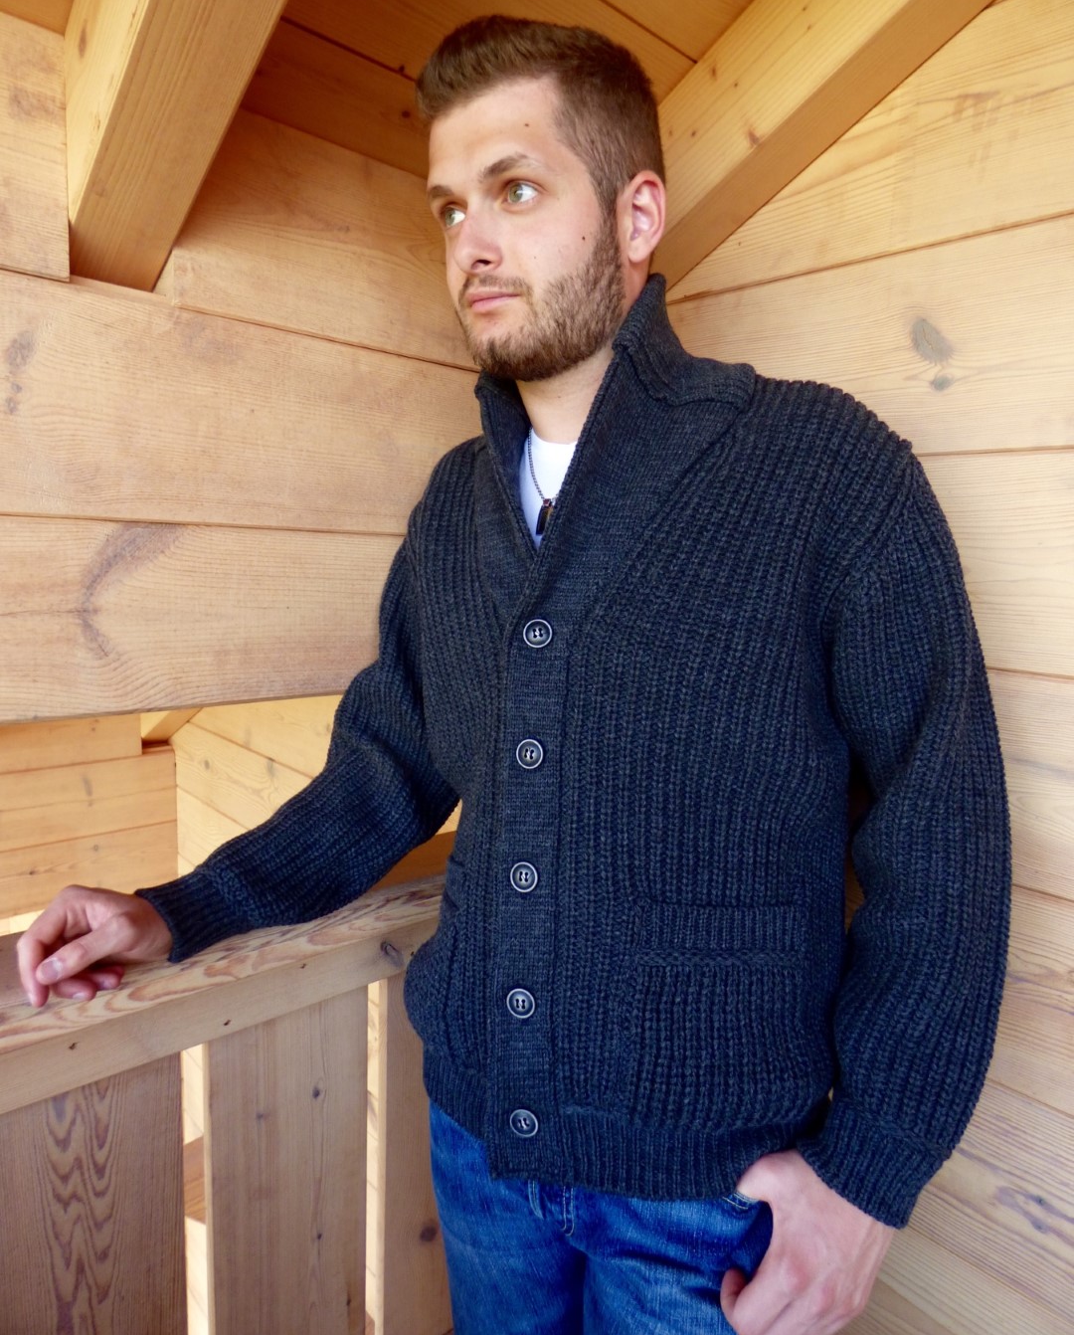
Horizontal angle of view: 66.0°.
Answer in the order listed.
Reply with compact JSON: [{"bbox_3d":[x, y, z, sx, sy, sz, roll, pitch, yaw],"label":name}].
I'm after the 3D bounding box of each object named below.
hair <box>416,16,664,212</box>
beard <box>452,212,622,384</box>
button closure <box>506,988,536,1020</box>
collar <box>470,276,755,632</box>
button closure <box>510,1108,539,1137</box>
[{"bbox_3d":[0.010,-0.435,0.705,0.170,0.170,0.205,4,14,40],"label":"hair"},{"bbox_3d":[0.000,-0.303,0.684,0.145,0.130,0.105,4,14,40],"label":"beard"},{"bbox_3d":[-0.013,0.270,0.664,0.024,0.024,0.005,5,4,19],"label":"button closure"},{"bbox_3d":[0.066,-0.185,0.720,0.230,0.310,0.190,5,8,21],"label":"collar"},{"bbox_3d":[-0.011,0.370,0.671,0.024,0.024,0.005,4,9,16],"label":"button closure"}]

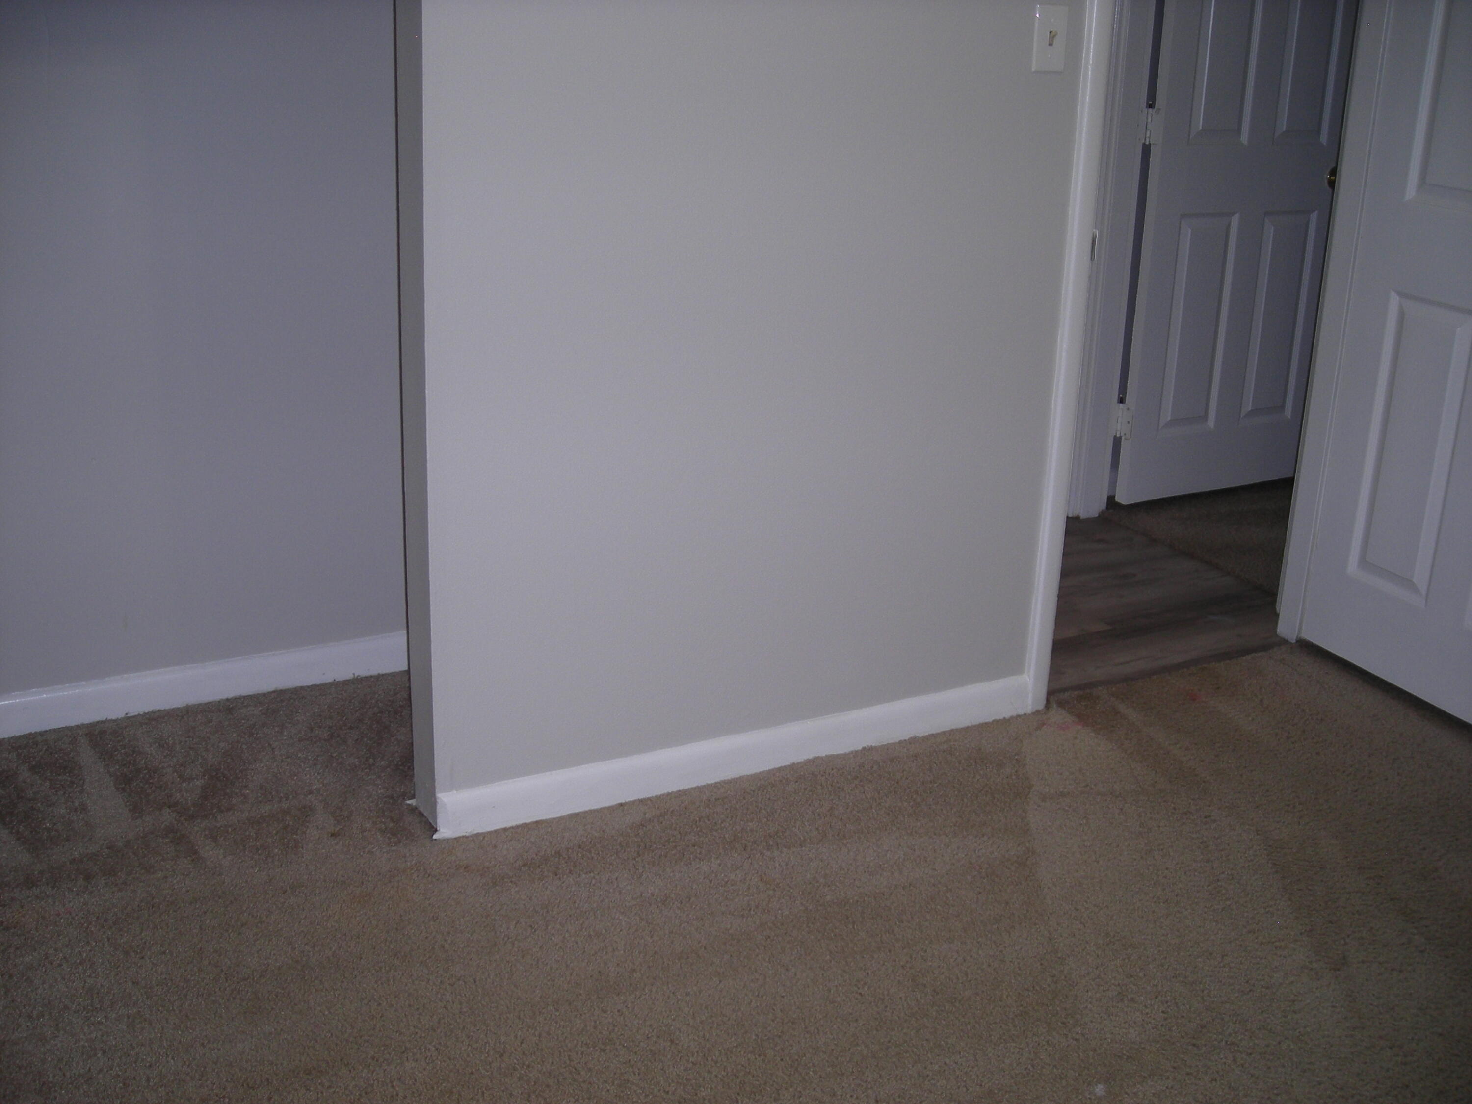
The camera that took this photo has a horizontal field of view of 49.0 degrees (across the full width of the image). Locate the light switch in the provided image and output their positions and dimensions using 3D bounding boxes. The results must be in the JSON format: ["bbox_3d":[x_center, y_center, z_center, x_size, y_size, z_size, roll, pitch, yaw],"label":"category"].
[{"bbox_3d":[0.541,-0.882,2.778,0.070,0.115,0.018,-8,20,-29],"label":"light switch"}]

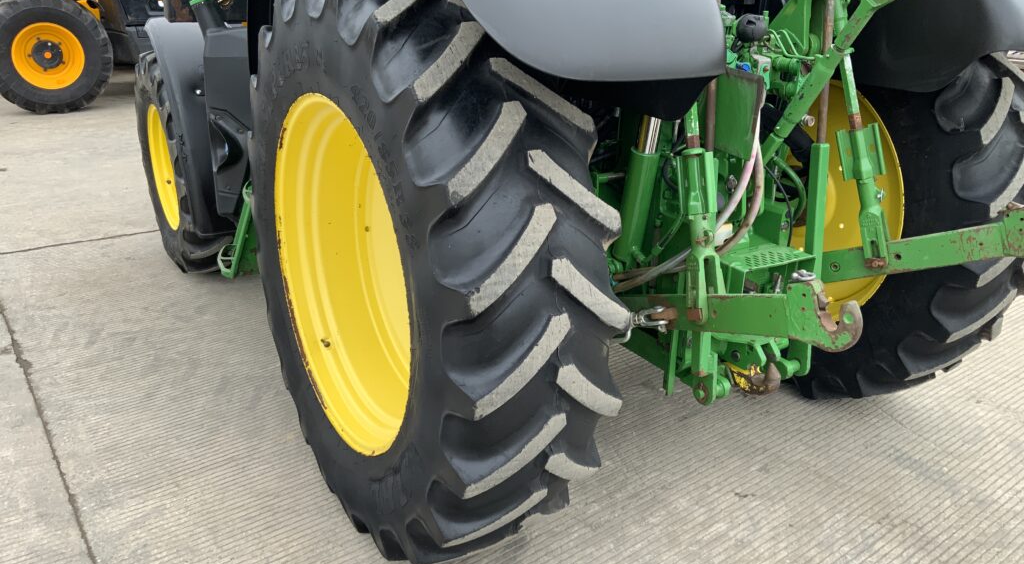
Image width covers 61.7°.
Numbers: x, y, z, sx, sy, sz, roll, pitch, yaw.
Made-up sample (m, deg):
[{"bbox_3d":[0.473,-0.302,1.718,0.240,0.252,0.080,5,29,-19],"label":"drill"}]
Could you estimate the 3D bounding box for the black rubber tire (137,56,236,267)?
[{"bbox_3d":[-1.652,-0.624,4.518,0.390,1.175,1.200,-11,25,-30],"label":"black rubber tire"}]

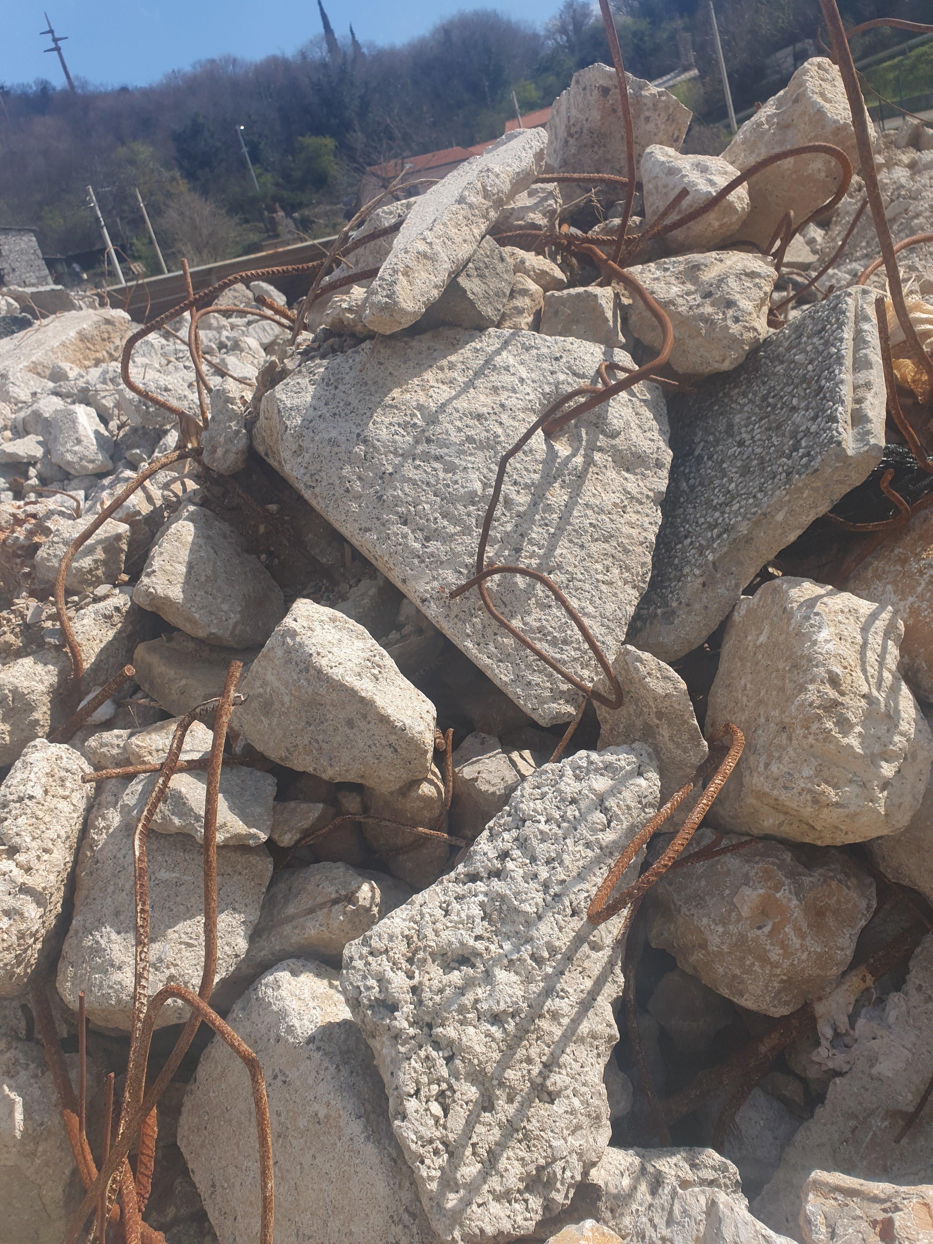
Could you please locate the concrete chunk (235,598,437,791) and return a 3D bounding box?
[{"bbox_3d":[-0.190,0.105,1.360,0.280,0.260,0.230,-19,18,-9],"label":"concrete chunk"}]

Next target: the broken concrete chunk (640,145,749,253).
[{"bbox_3d":[0.476,-0.881,1.950,0.215,0.220,0.200,-10,18,18],"label":"broken concrete chunk"}]

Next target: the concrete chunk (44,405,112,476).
[{"bbox_3d":[-1.244,-0.588,3.000,0.215,0.215,0.200,-22,18,-17],"label":"concrete chunk"}]

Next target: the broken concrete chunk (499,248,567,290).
[{"bbox_3d":[0.126,-0.679,1.800,0.125,0.100,0.120,-13,18,9],"label":"broken concrete chunk"}]

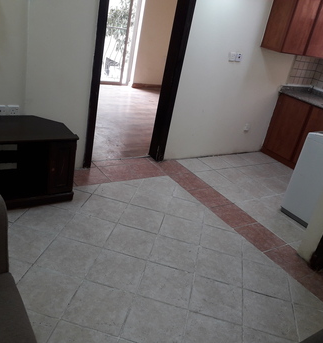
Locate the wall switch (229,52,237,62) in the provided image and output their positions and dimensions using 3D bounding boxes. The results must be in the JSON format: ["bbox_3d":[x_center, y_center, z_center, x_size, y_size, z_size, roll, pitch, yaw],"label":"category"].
[{"bbox_3d":[0.787,-1.272,3.952,0.086,0.086,0.030,-6,30,-34],"label":"wall switch"}]

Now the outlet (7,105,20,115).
[{"bbox_3d":[-1.209,-0.495,2.918,0.086,0.086,0.025,-6,30,-34],"label":"outlet"}]

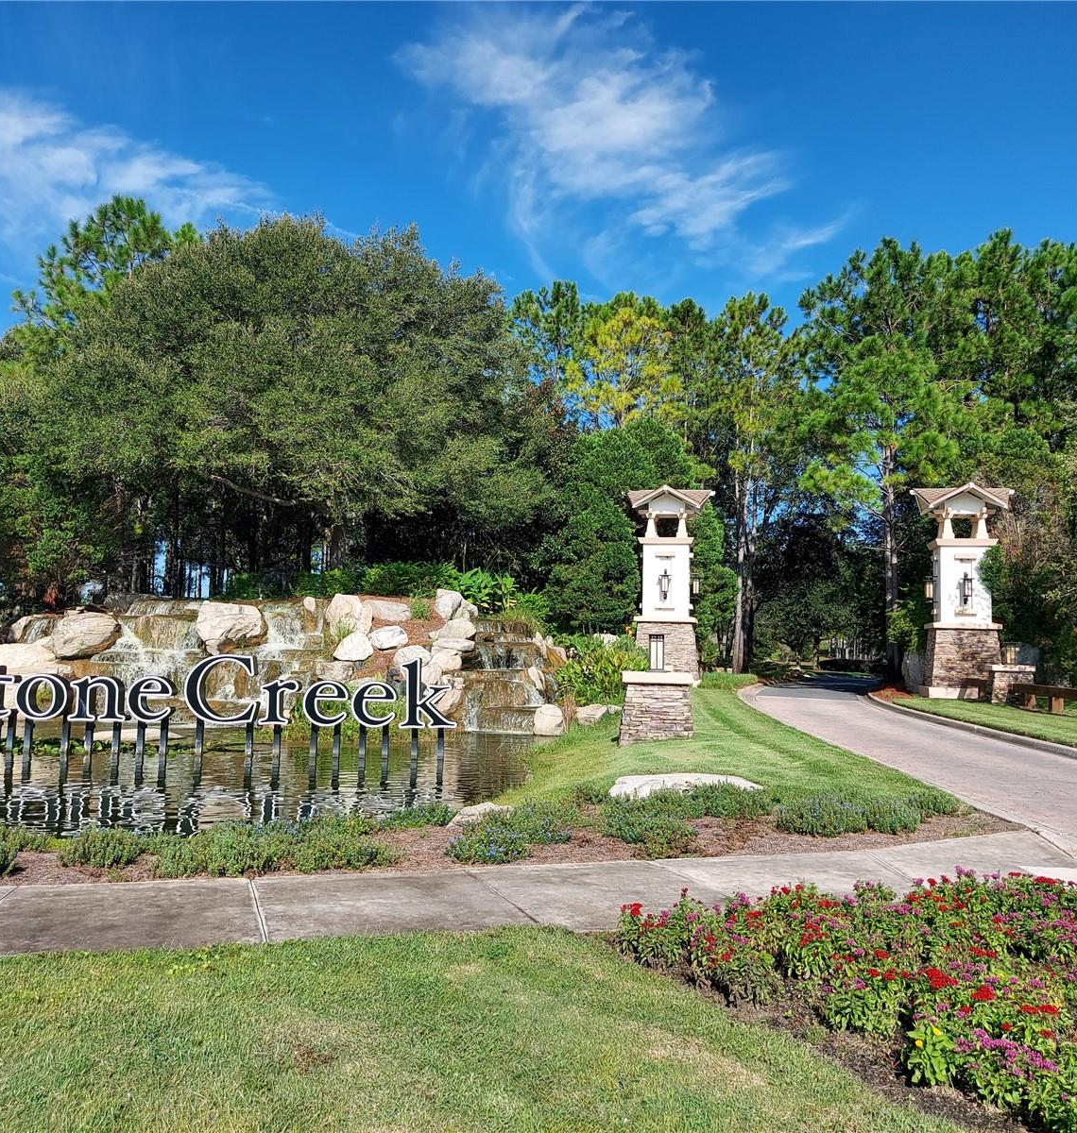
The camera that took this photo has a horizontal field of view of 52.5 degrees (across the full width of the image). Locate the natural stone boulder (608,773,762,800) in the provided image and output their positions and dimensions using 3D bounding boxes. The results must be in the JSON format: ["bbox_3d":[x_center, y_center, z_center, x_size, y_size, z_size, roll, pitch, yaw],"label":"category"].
[{"bbox_3d":[1.529,2.274,11.351,1.600,0.260,0.800,1,-5,7],"label":"natural stone boulder"}]

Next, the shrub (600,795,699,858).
[{"bbox_3d":[0.915,2.120,8.955,0.820,0.300,1.050,1,-5,5],"label":"shrub"}]

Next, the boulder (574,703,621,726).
[{"bbox_3d":[1.329,3.321,24.810,1.050,0.510,0.800,1,-5,3],"label":"boulder"}]

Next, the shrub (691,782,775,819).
[{"bbox_3d":[1.875,2.250,10.600,0.800,0.280,0.650,1,-5,10],"label":"shrub"}]

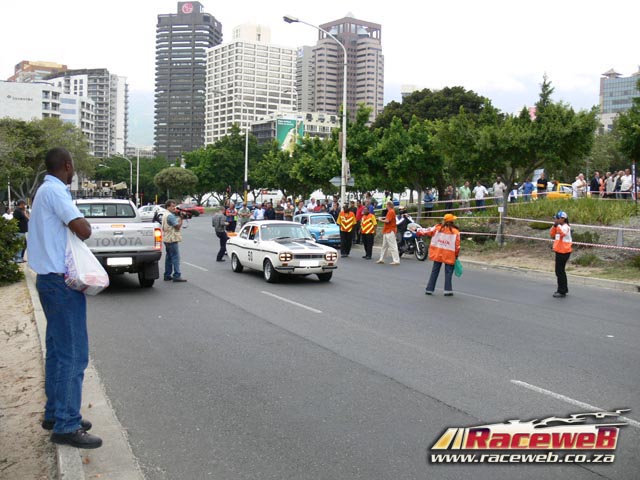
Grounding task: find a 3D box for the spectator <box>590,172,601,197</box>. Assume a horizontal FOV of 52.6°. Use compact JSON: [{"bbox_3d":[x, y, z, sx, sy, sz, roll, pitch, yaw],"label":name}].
[{"bbox_3d":[12.123,-2.099,28.548,0.500,1.750,0.360,-2,4,-45],"label":"spectator"}]

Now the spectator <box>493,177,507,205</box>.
[{"bbox_3d":[8.416,-2.110,30.552,0.550,1.770,0.400,2,3,12],"label":"spectator"}]

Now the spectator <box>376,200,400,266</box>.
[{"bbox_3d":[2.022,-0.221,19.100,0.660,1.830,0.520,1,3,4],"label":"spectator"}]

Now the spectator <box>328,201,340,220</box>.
[{"bbox_3d":[0.653,-0.815,28.551,0.500,1.720,0.380,3,4,21],"label":"spectator"}]

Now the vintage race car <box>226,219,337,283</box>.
[{"bbox_3d":[-1.064,0.244,16.031,1.580,1.360,3.960,-1,3,-26],"label":"vintage race car"}]

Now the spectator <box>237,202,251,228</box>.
[{"bbox_3d":[-3.603,-0.904,31.048,0.530,1.750,0.370,0,3,-6],"label":"spectator"}]

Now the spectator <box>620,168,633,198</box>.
[{"bbox_3d":[11.368,-1.769,24.000,0.500,1.750,0.360,3,4,40],"label":"spectator"}]

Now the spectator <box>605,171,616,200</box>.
[{"bbox_3d":[13.671,-2.308,30.552,0.520,1.750,0.420,-1,4,-30],"label":"spectator"}]

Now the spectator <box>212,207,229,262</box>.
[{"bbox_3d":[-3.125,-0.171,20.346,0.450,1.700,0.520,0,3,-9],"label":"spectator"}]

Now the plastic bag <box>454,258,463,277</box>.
[{"bbox_3d":[2.831,0.571,13.200,0.190,0.380,0.160,1,3,0],"label":"plastic bag"}]

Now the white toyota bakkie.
[{"bbox_3d":[-5.090,0.026,15.466,1.790,1.810,5.150,-1,3,-23],"label":"white toyota bakkie"}]

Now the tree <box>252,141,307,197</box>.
[{"bbox_3d":[-3.129,-4.366,50.000,4.800,6.700,4.800,0,3,0],"label":"tree"}]

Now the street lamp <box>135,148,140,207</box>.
[{"bbox_3d":[-19.829,-6.255,70.215,0.500,7.300,0.350,0,4,-25],"label":"street lamp"}]

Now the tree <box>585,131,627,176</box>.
[{"bbox_3d":[18.530,-4.381,42.000,3.800,5.500,3.800,0,3,0],"label":"tree"}]

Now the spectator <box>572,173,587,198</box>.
[{"bbox_3d":[11.485,-2.060,28.548,0.400,1.740,0.520,3,4,30],"label":"spectator"}]

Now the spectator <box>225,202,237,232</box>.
[{"bbox_3d":[-3.628,-0.657,26.547,0.540,1.760,0.360,0,3,-6],"label":"spectator"}]

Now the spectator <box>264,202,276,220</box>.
[{"bbox_3d":[-2.105,-0.703,27.247,0.520,1.750,0.330,1,3,6],"label":"spectator"}]

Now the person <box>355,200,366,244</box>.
[{"bbox_3d":[1.642,-0.743,26.448,0.500,1.740,0.360,3,4,37],"label":"person"}]

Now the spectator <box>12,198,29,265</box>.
[{"bbox_3d":[-8.292,-0.247,17.952,0.480,1.750,0.520,0,4,-22],"label":"spectator"}]

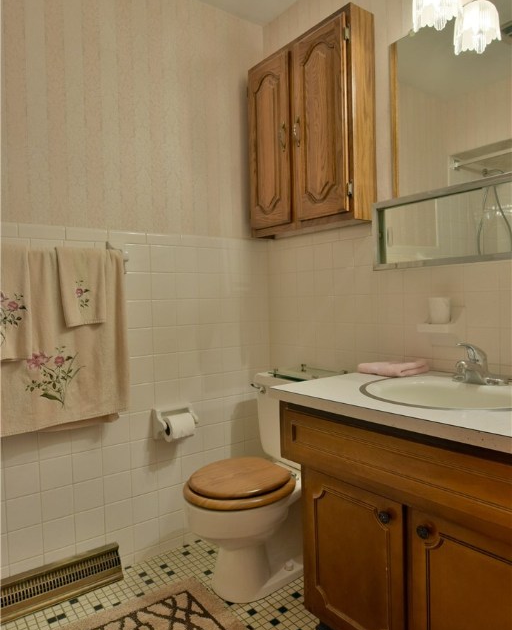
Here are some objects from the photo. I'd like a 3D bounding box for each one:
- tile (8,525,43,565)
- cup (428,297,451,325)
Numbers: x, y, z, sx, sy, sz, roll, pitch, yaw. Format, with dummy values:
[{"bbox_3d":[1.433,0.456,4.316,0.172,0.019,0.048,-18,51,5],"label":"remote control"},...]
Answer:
[{"bbox_3d":[-0.781,0.773,1.514,0.107,0.107,0.009,-3,2,-37],"label":"tile"},{"bbox_3d":[0.585,-0.013,1.426,0.067,0.084,0.067,-2,1,0],"label":"cup"}]

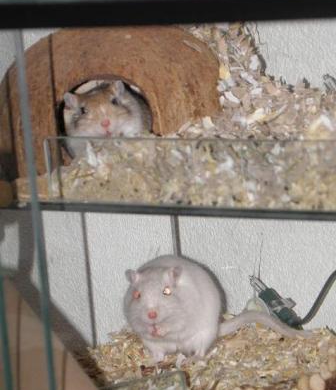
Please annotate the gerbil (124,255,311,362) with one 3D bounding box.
[{"bbox_3d":[0.028,0.069,1.800,0.100,0.061,0.080,-1,12,14],"label":"gerbil"}]

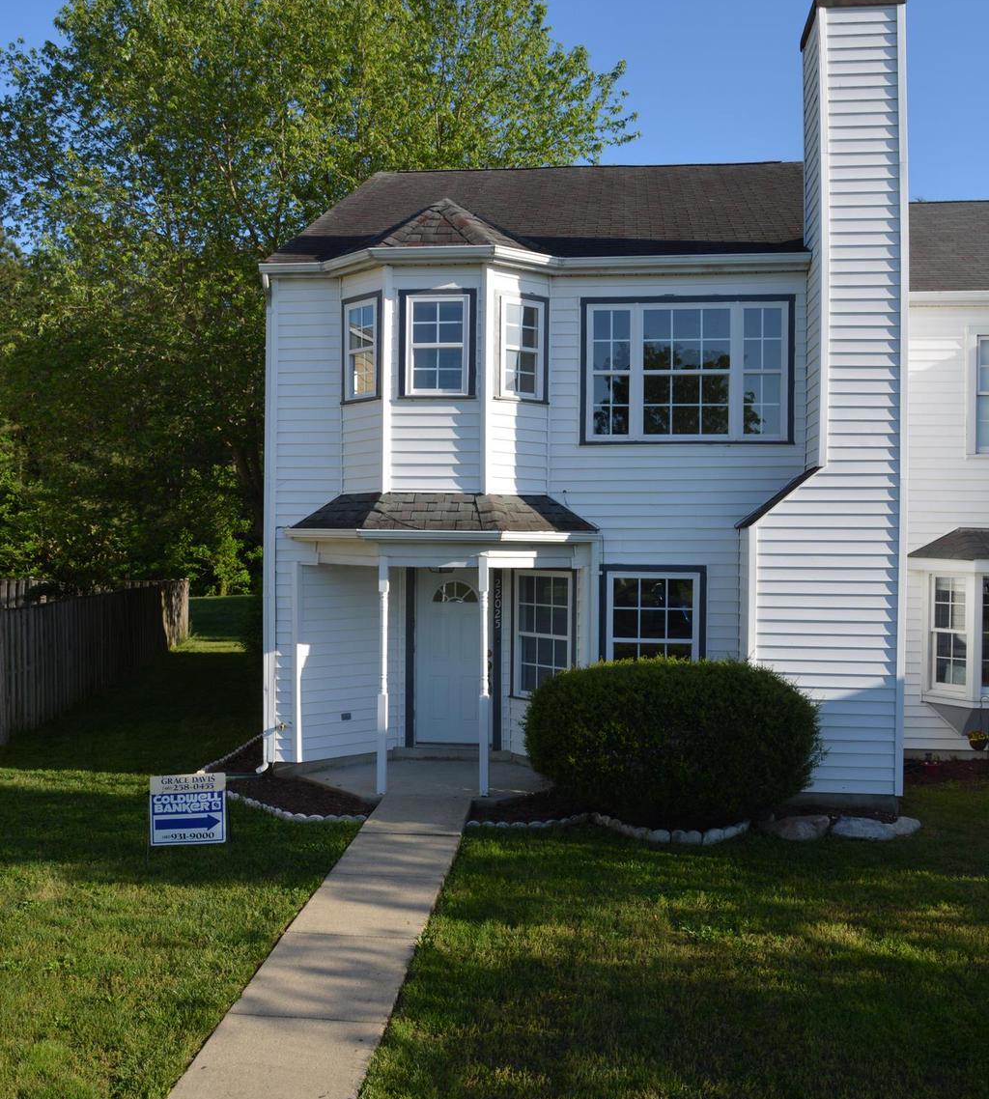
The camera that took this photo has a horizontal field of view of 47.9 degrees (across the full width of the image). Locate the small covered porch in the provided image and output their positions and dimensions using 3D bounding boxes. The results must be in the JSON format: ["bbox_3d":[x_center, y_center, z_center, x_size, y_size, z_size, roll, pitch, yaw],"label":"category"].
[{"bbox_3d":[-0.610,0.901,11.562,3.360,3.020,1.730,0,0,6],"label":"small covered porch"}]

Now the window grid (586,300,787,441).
[{"bbox_3d":[2.000,-1.864,11.583,2.135,1.500,0.100,0,0,6],"label":"window grid"}]

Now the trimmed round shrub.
[{"bbox_3d":[1.665,1.781,10.488,2.745,1.469,1.750,0,0,6],"label":"trimmed round shrub"}]

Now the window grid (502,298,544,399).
[{"bbox_3d":[0.297,-2.063,11.498,0.552,0.992,0.090,0,1,-39],"label":"window grid"}]

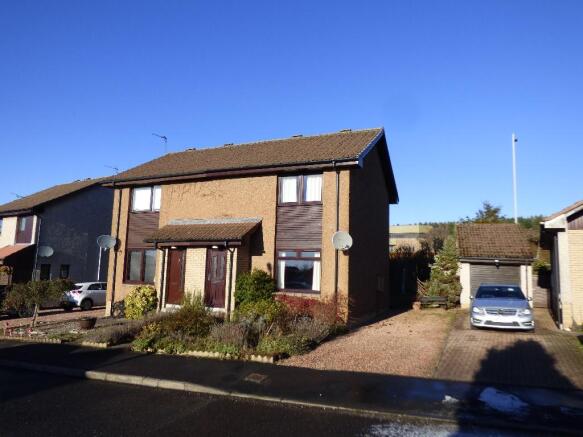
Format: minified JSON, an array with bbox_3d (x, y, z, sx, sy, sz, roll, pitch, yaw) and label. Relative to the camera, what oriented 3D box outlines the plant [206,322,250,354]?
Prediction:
[{"bbox_3d":[-1.455,2.542,8.424,0.900,0.730,0.850,-2,-7,24],"label":"plant"}]

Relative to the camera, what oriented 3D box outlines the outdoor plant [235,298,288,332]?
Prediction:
[{"bbox_3d":[-0.987,2.968,12.123,1.500,0.930,1.200,-2,-7,24],"label":"outdoor plant"}]

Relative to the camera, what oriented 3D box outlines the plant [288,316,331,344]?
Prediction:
[{"bbox_3d":[0.409,2.669,9.372,1.000,0.670,0.900,-2,-7,24],"label":"plant"}]

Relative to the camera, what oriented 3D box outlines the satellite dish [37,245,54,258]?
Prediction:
[{"bbox_3d":[-13.411,1.817,21.200,0.720,0.630,0.380,4,-7,-25],"label":"satellite dish"}]

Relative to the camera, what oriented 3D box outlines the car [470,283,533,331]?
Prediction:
[{"bbox_3d":[7.327,2.973,13.595,1.780,1.450,4.590,-2,-7,26],"label":"car"}]

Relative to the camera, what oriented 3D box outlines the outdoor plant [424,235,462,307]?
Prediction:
[{"bbox_3d":[7.550,2.652,19.147,1.800,3.580,1.750,-2,-7,24],"label":"outdoor plant"}]

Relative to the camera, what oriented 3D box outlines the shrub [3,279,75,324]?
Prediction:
[{"bbox_3d":[-9.081,2.978,13.641,2.100,1.740,1.900,-2,-7,24],"label":"shrub"}]

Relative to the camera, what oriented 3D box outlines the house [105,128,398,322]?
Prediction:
[{"bbox_3d":[-1.706,0.231,18.929,12.120,8.400,9.700,-2,-7,24],"label":"house"}]

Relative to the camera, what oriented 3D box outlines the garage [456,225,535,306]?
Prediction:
[{"bbox_3d":[10.921,2.502,21.234,3.240,4.400,6.600,-2,-7,24],"label":"garage"}]

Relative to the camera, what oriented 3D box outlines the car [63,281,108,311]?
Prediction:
[{"bbox_3d":[-11.372,4.523,22.890,1.760,1.480,4.150,-2,-7,24],"label":"car"}]

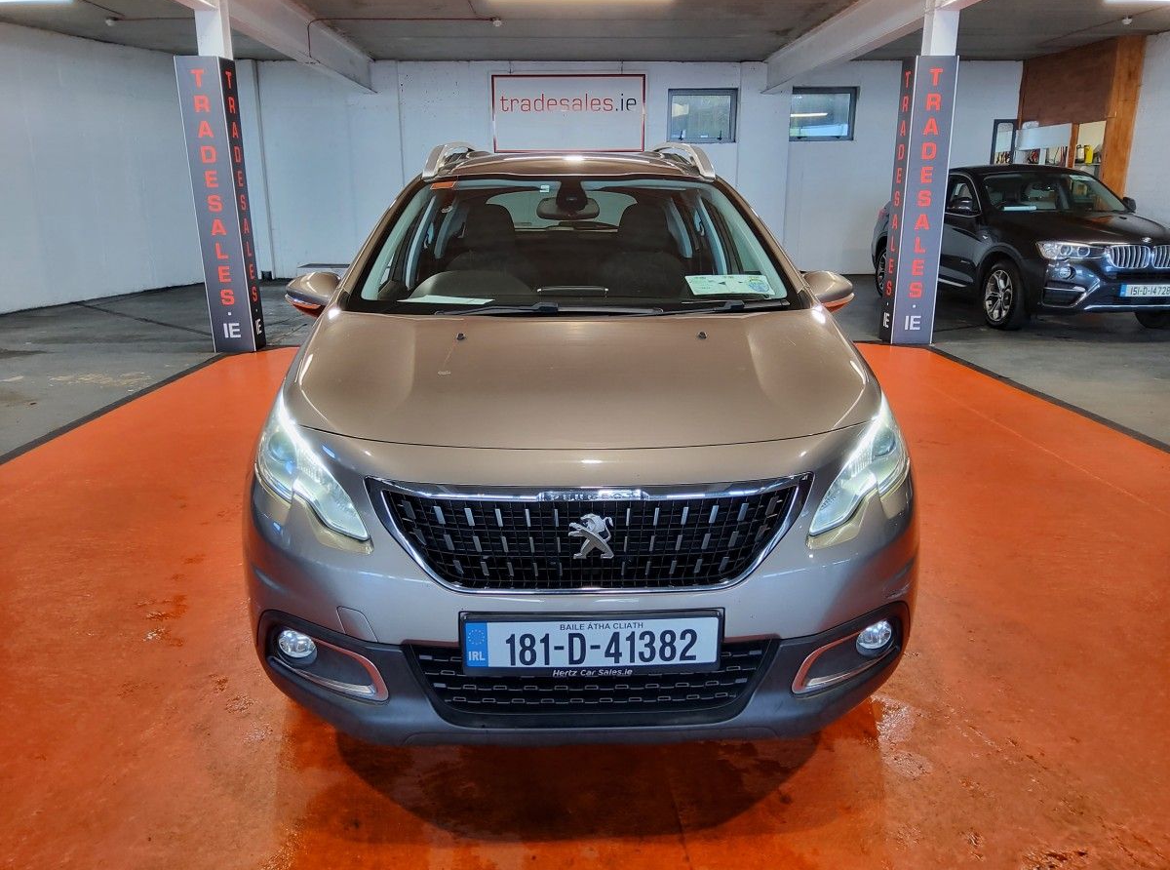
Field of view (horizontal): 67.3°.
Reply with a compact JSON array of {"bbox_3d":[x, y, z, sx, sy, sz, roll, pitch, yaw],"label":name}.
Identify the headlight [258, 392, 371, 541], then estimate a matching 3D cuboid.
[{"bbox_3d":[-0.642,0.060,2.095,0.360,0.240,0.520,-1,15,-2],"label":"headlight"}]

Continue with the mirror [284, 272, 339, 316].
[{"bbox_3d":[-0.935,-0.485,3.076,0.220,0.170,0.160,-1,15,-2],"label":"mirror"}]

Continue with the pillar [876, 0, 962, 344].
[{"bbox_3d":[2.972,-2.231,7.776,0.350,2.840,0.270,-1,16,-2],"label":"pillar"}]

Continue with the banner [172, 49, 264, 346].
[{"bbox_3d":[-3.140,-1.956,7.649,0.355,2.440,0.345,-1,15,-1],"label":"banner"}]

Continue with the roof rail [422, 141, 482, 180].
[{"bbox_3d":[-0.611,-1.247,4.060,0.100,0.150,1.450,-1,15,-2],"label":"roof rail"}]

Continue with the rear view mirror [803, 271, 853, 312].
[{"bbox_3d":[0.854,-0.505,3.133,0.220,0.170,0.160,-1,15,-2],"label":"rear view mirror"}]

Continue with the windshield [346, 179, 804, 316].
[{"bbox_3d":[-0.034,-0.695,2.994,1.410,0.150,0.900,-1,42,-2],"label":"windshield"}]

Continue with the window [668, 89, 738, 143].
[{"bbox_3d":[1.839,-4.997,13.772,1.070,0.790,0.100,-1,16,-2],"label":"window"}]

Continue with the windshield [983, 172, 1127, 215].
[{"bbox_3d":[4.963,-2.567,9.300,1.400,0.150,0.800,-1,45,-3],"label":"windshield"}]

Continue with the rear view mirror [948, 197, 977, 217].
[{"bbox_3d":[3.998,-2.441,9.385,0.260,0.180,0.180,-1,16,-4],"label":"rear view mirror"}]

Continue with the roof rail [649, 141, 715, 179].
[{"bbox_3d":[0.434,-1.291,4.202,0.115,0.140,1.600,-1,16,-2],"label":"roof rail"}]

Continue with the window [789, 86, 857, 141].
[{"bbox_3d":[3.736,-5.023,13.821,1.050,0.790,0.100,-1,16,-2],"label":"window"}]

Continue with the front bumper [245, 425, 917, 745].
[{"bbox_3d":[0.003,0.295,2.058,1.700,0.650,0.520,-1,15,-2],"label":"front bumper"}]

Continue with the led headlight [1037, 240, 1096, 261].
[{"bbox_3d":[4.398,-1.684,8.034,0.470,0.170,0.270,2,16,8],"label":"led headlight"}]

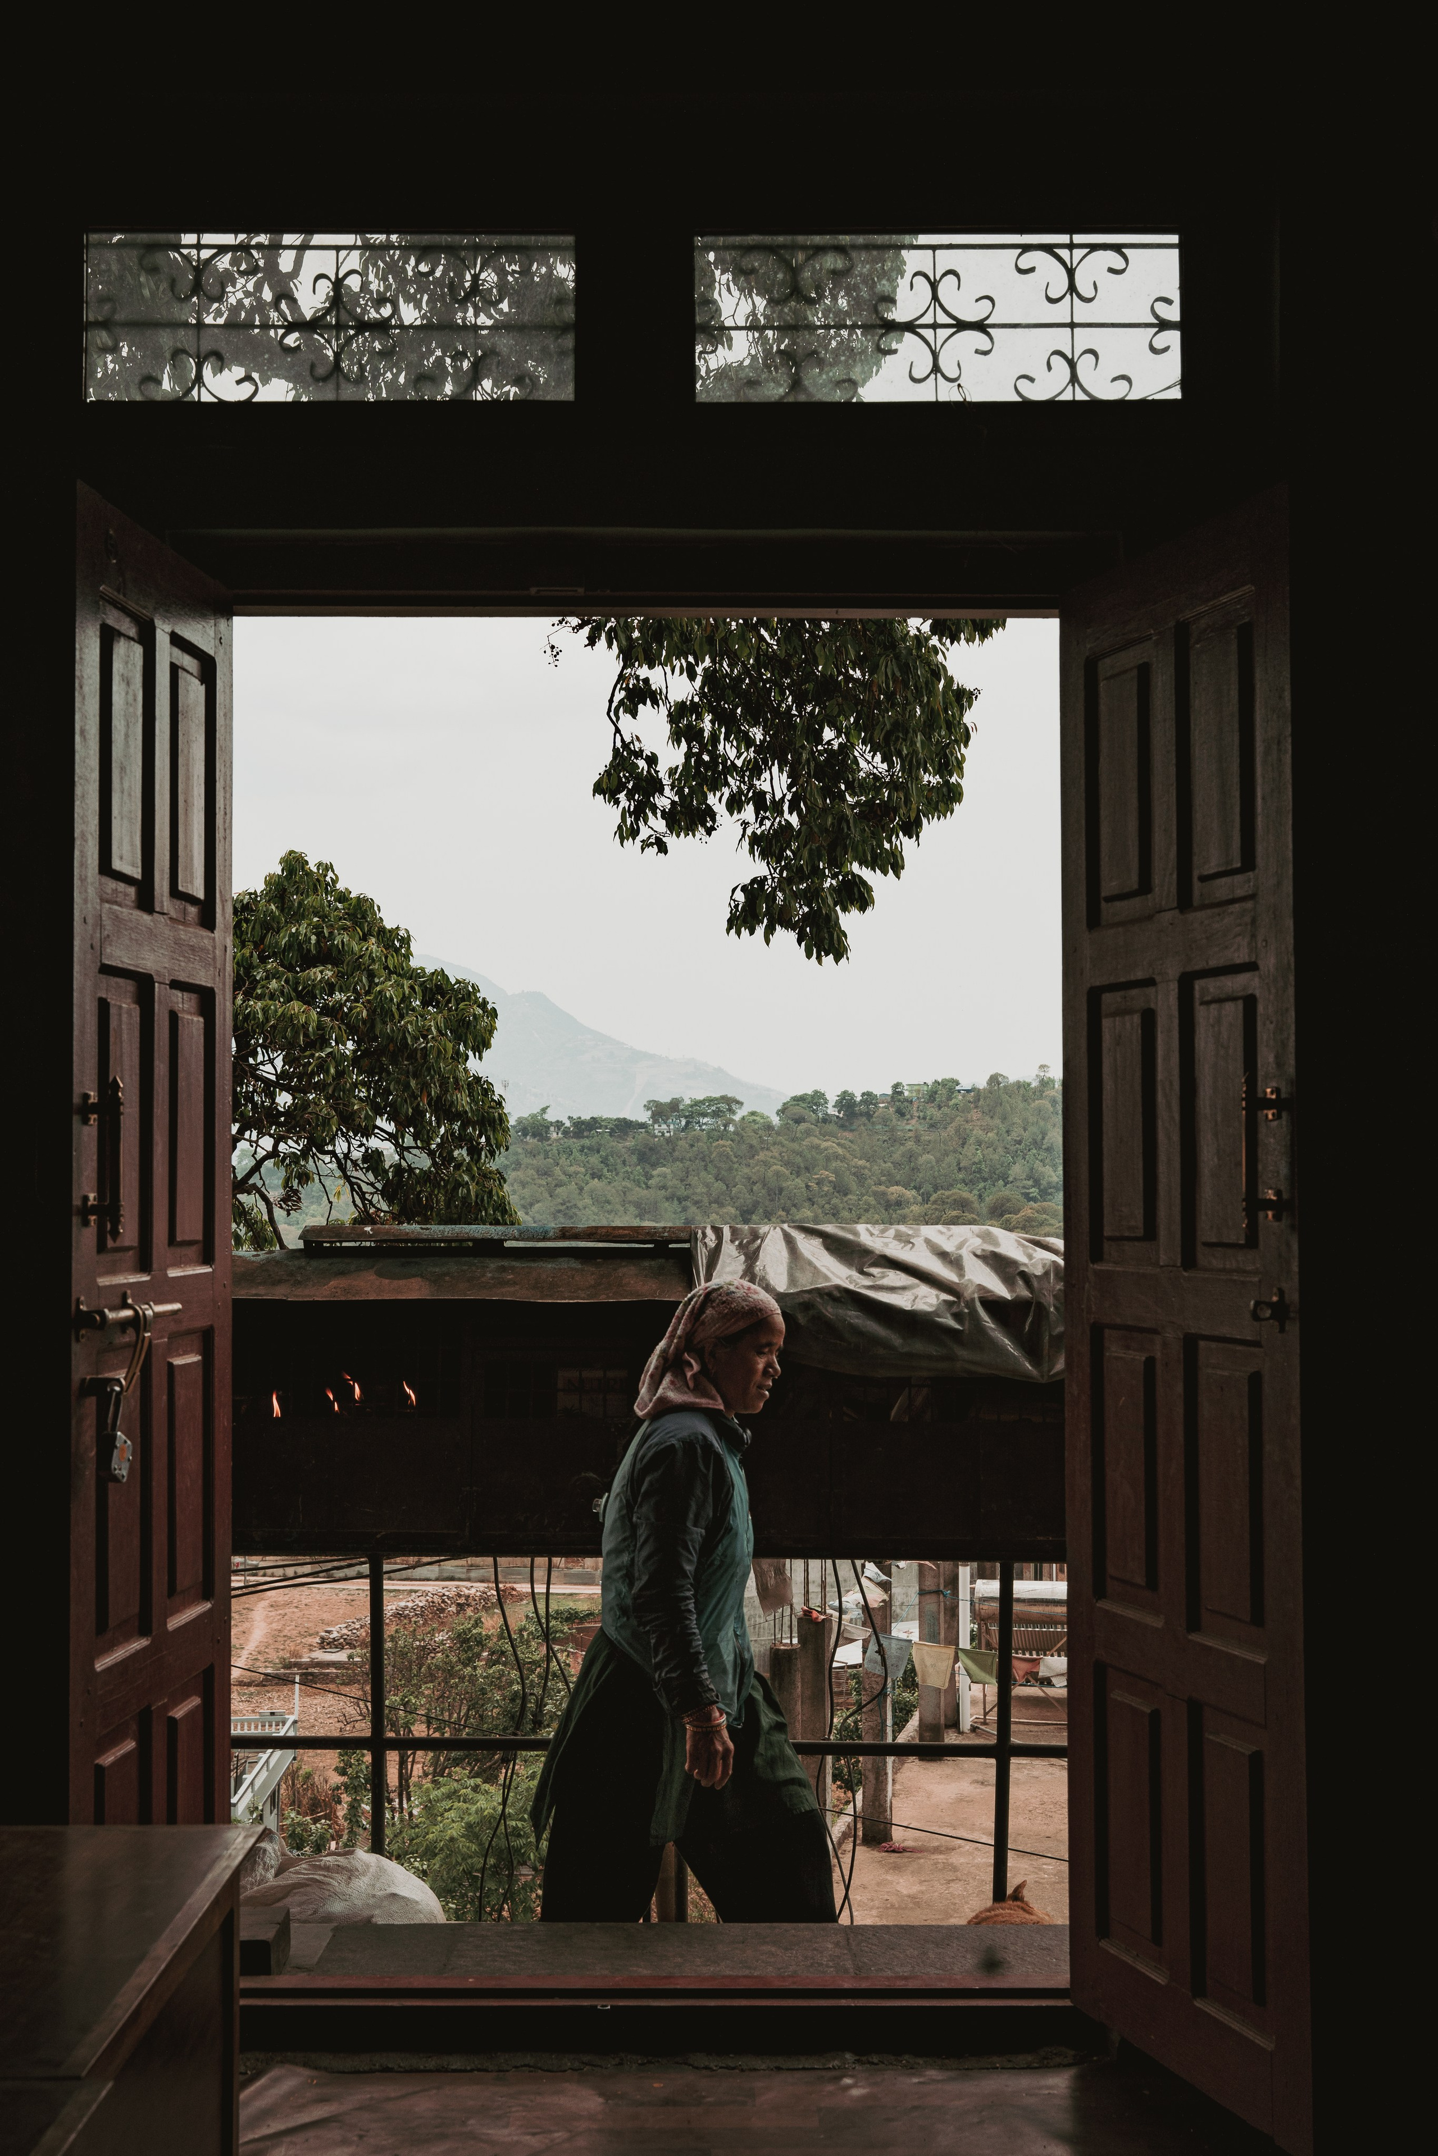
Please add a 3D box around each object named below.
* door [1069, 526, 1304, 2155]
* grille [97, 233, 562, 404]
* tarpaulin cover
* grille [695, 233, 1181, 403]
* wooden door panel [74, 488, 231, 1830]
[{"bbox_3d":[0.619,0.296,3.182,0.050,2.030,0.593,1,-2,-20],"label":"door"},{"bbox_3d":[-0.580,-1.133,3.568,0.744,0.266,0.025,0,-2,0],"label":"grille"},{"bbox_3d":[0.393,0.466,5.085,0.891,0.304,0.650,0,-2,0],"label":"tarpaulin cover"},{"bbox_3d":[0.326,-1.132,3.568,0.731,0.268,0.025,0,-2,0],"label":"grille"},{"bbox_3d":[-0.756,0.298,3.160,0.050,2.030,0.593,0,-2,7],"label":"wooden door panel"}]

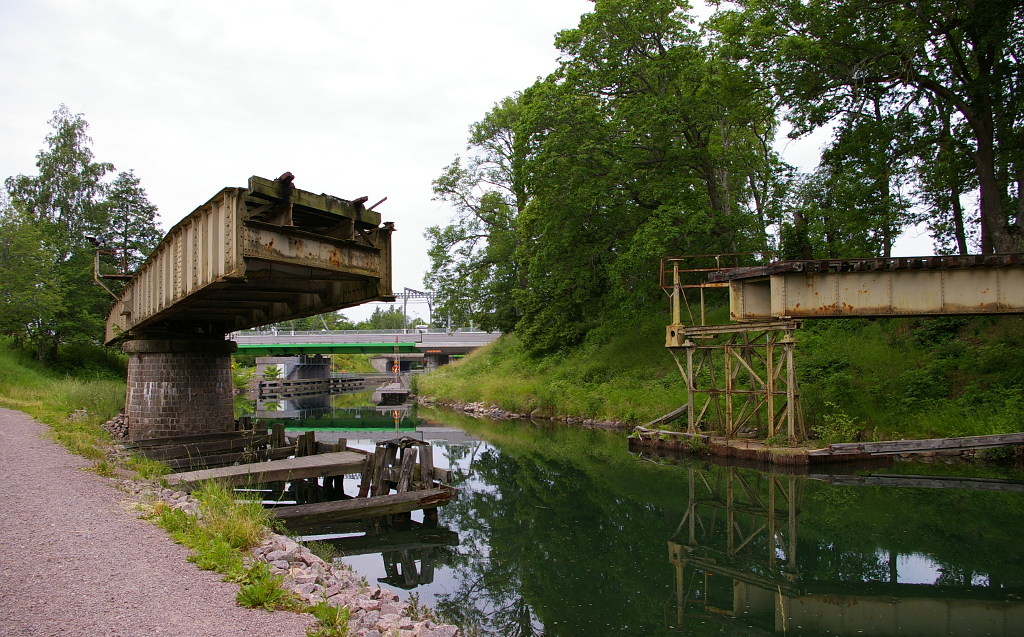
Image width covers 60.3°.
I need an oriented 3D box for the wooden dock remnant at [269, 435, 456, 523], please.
[{"bbox_3d":[-2.690,2.681,14.560,3.150,1.220,1.950,2,-4,-38],"label":"wooden dock remnant"}]

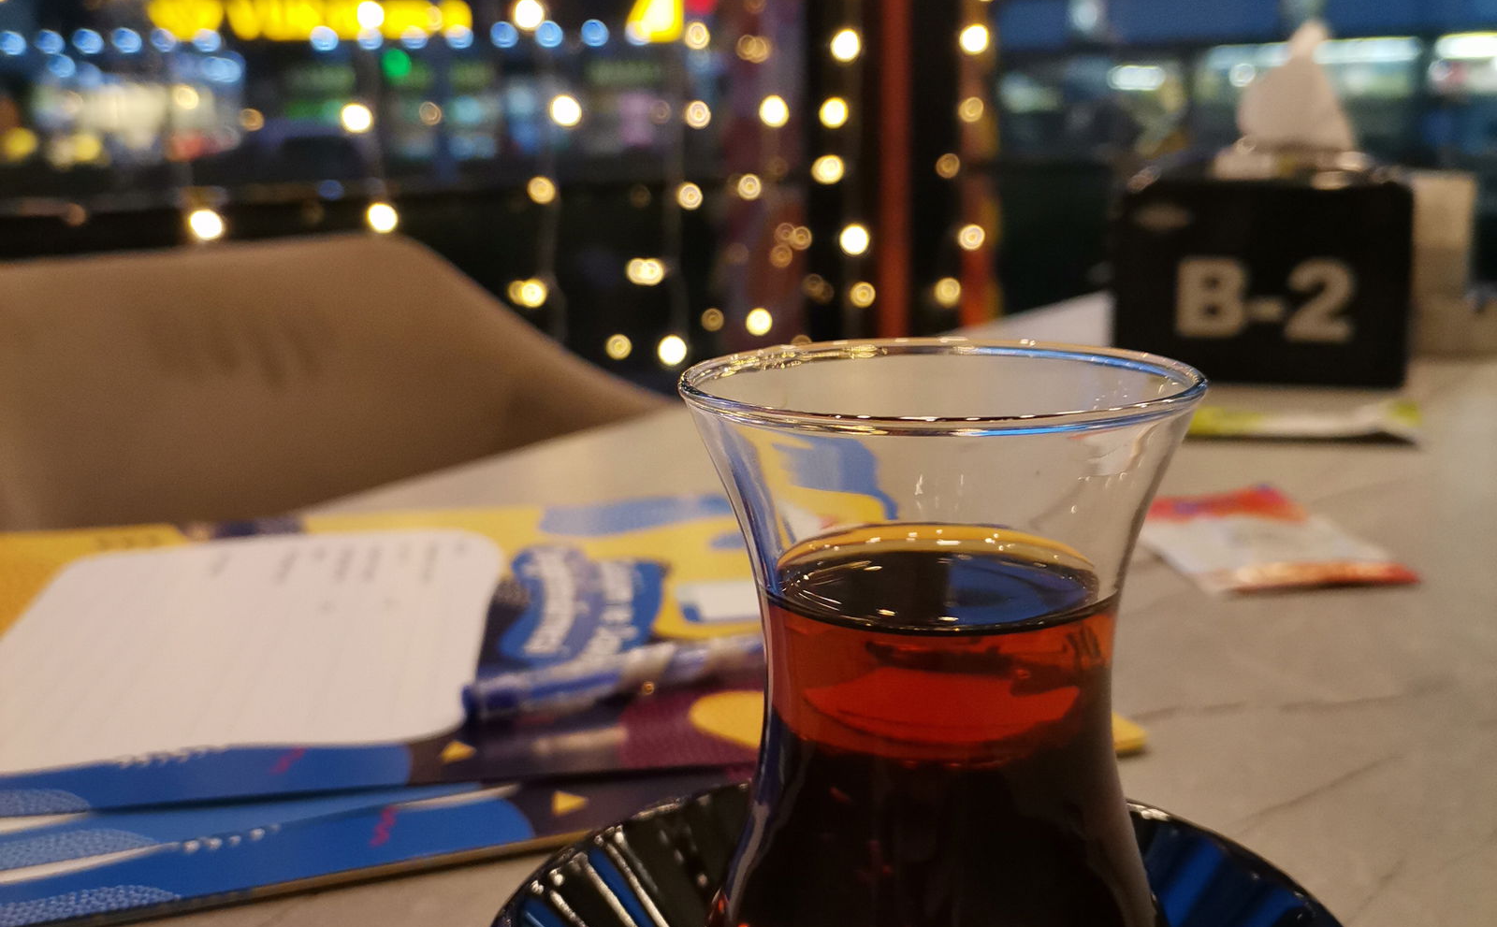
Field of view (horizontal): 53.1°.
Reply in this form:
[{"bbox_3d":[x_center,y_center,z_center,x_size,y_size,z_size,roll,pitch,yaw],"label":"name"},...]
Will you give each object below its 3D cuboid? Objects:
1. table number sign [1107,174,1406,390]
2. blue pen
[{"bbox_3d":[0.262,-0.099,0.775,0.137,0.100,0.105,2,13,14],"label":"table number sign"},{"bbox_3d":[0.006,0.041,0.331,0.140,0.011,0.011,-6,13,-23],"label":"blue pen"}]

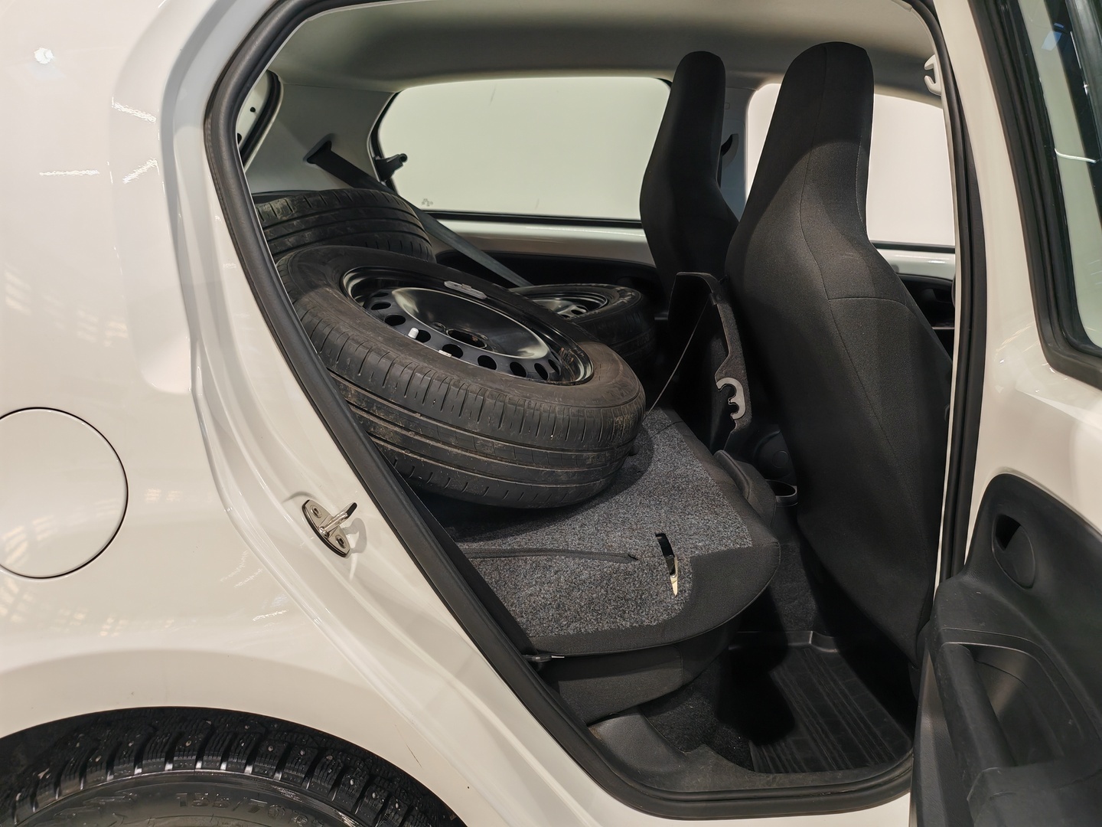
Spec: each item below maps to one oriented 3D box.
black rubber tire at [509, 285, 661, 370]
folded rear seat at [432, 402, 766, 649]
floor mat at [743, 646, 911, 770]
[{"bbox_3d":[-0.059,-0.157,1.847,0.583,0.170,0.583,-8,18,-5],"label":"black rubber tire"},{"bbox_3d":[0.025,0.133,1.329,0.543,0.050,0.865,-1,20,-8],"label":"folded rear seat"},{"bbox_3d":[0.432,0.476,1.374,0.330,0.035,0.370,1,19,-9],"label":"floor mat"}]

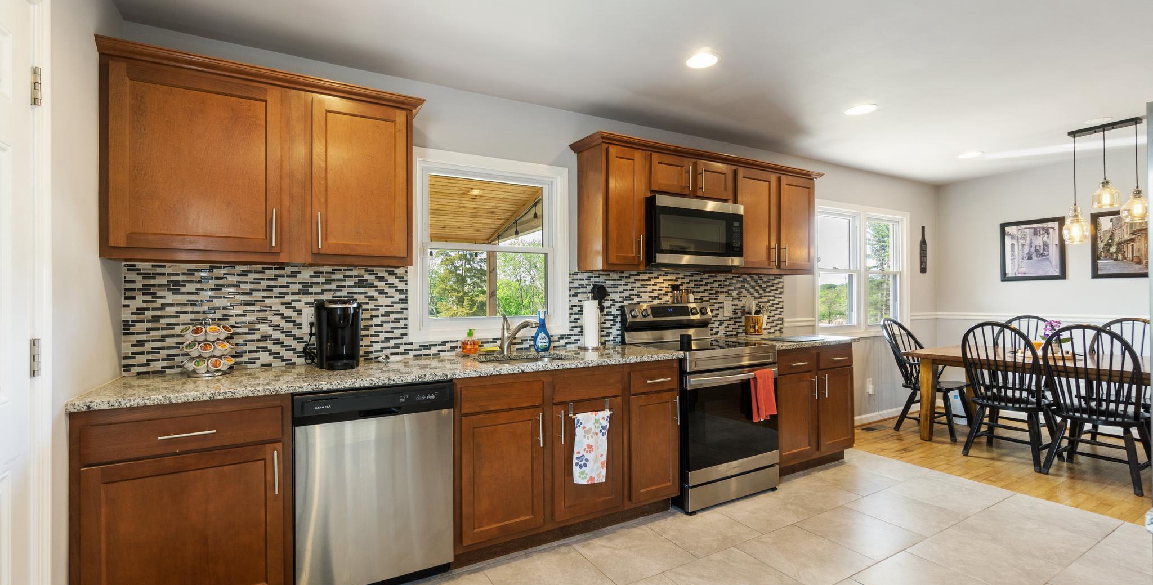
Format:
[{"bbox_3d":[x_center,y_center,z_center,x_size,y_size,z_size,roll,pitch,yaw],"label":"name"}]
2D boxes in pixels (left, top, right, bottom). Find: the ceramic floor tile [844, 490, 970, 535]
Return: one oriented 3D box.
[{"bbox_3d":[1.865,1.252,2.732,0.446,0.010,0.446,0,-1,-29],"label":"ceramic floor tile"}]

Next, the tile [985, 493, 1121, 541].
[{"bbox_3d":[2.655,1.252,2.680,0.445,0.012,0.452,0,-1,-30],"label":"tile"}]

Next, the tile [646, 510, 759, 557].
[{"bbox_3d":[0.674,1.282,2.600,0.456,0.012,0.452,0,-1,-30],"label":"tile"}]

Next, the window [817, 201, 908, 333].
[{"bbox_3d":[2.882,-0.214,4.800,1.640,1.285,0.100,0,-1,-30],"label":"window"}]

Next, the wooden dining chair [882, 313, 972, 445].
[{"bbox_3d":[3.230,0.756,4.437,0.570,1.010,0.620,0,-1,-30],"label":"wooden dining chair"}]

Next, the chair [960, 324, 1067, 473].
[{"bbox_3d":[3.272,0.737,3.633,0.580,1.030,0.470,0,-1,-30],"label":"chair"}]

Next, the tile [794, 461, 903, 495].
[{"bbox_3d":[1.838,1.263,3.242,0.450,0.012,0.440,0,-1,-30],"label":"tile"}]

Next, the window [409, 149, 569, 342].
[{"bbox_3d":[-0.495,-0.269,2.906,1.006,1.078,0.100,0,-1,-30],"label":"window"}]

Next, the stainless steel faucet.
[{"bbox_3d":[-0.308,0.224,2.607,0.260,0.220,0.075,-1,-1,40],"label":"stainless steel faucet"}]

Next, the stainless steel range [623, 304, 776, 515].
[{"bbox_3d":[0.802,0.672,3.148,0.767,1.190,0.715,0,-1,-30],"label":"stainless steel range"}]

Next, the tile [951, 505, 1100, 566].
[{"bbox_3d":[2.291,1.242,2.456,0.470,0.010,0.446,0,-1,-29],"label":"tile"}]

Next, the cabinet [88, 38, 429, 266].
[{"bbox_3d":[-1.319,-0.524,2.176,1.162,0.802,0.358,0,-1,-29],"label":"cabinet"}]

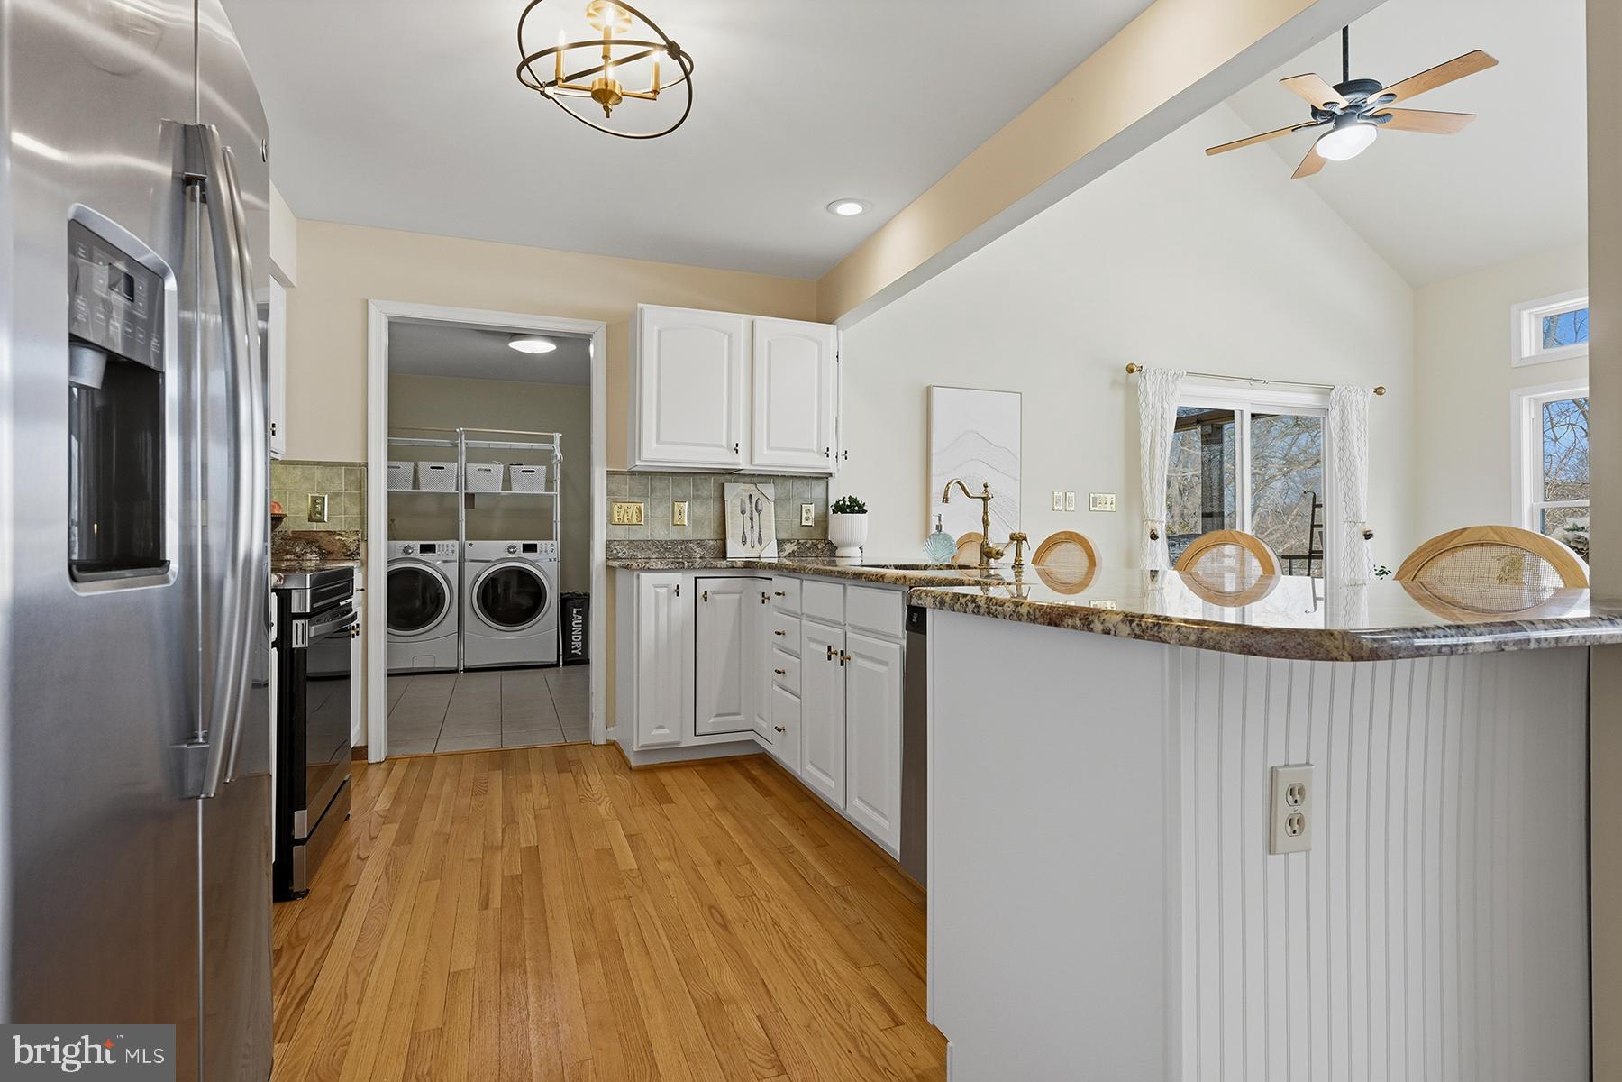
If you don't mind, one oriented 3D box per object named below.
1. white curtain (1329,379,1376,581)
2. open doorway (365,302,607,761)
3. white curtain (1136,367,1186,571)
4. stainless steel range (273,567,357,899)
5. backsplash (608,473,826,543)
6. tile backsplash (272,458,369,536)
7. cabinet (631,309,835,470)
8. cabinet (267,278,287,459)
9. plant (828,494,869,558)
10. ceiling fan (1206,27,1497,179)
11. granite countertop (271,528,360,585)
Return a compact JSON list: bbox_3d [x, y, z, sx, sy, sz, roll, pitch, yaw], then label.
[{"bbox_3d":[3.860,-0.046,5.792,0.460,2.090,0.120,0,0,-21],"label":"white curtain"},{"bbox_3d":[-1.527,-0.037,3.892,1.050,2.098,0.140,0,0,-21],"label":"open doorway"},{"bbox_3d":[2.237,-0.051,5.177,0.390,2.100,0.120,0,0,-21],"label":"white curtain"},{"bbox_3d":[-1.868,0.550,2.534,0.700,0.925,0.762,0,0,-21],"label":"stainless steel range"},{"bbox_3d":[-0.463,-0.176,4.238,1.185,0.353,0.025,0,0,-21],"label":"backsplash"},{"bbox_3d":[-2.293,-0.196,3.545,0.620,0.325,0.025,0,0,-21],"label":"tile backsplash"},{"bbox_3d":[-0.388,-0.728,4.100,1.012,0.750,0.325,0,0,-21],"label":"cabinet"},{"bbox_3d":[-2.329,-0.728,3.173,0.330,0.750,0.685,0,0,-21],"label":"cabinet"},{"bbox_3d":[0.199,-0.074,4.320,0.210,0.338,0.210,0,0,0],"label":"plant"},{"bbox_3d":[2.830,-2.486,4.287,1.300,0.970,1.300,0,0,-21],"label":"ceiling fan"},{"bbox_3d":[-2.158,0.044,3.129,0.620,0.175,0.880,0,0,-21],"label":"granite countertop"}]

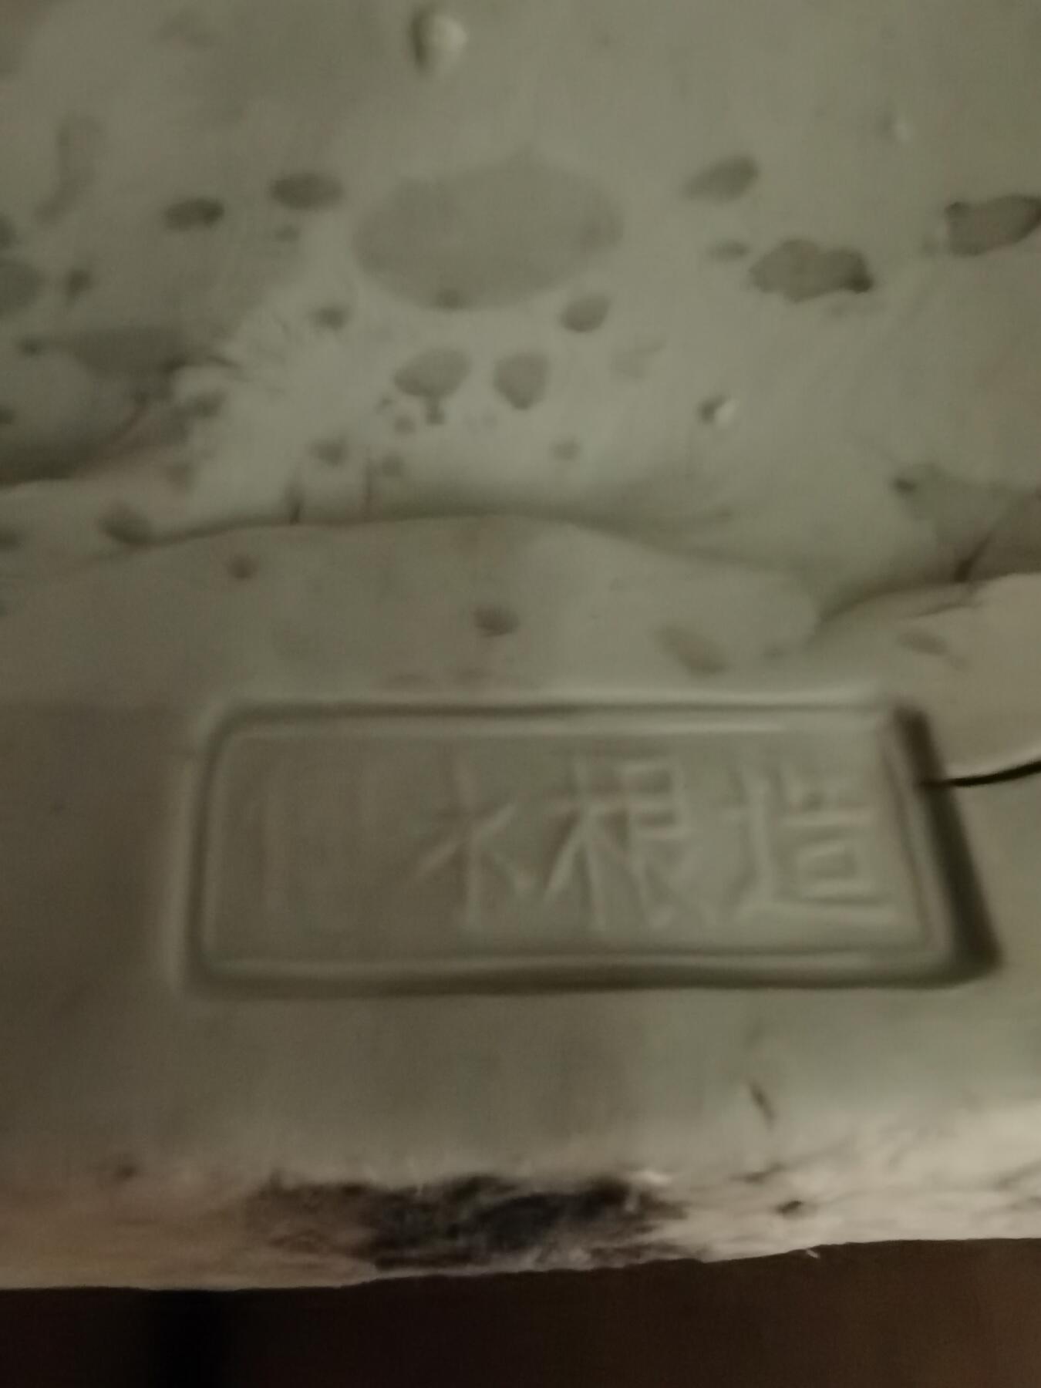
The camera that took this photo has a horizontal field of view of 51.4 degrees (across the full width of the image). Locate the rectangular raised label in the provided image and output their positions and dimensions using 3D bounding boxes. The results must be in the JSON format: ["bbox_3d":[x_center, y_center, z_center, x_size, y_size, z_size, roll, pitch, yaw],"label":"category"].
[{"bbox_3d":[0.008,0.020,0.152,0.103,0.041,0.006,0,-28,-5],"label":"rectangular raised label"}]

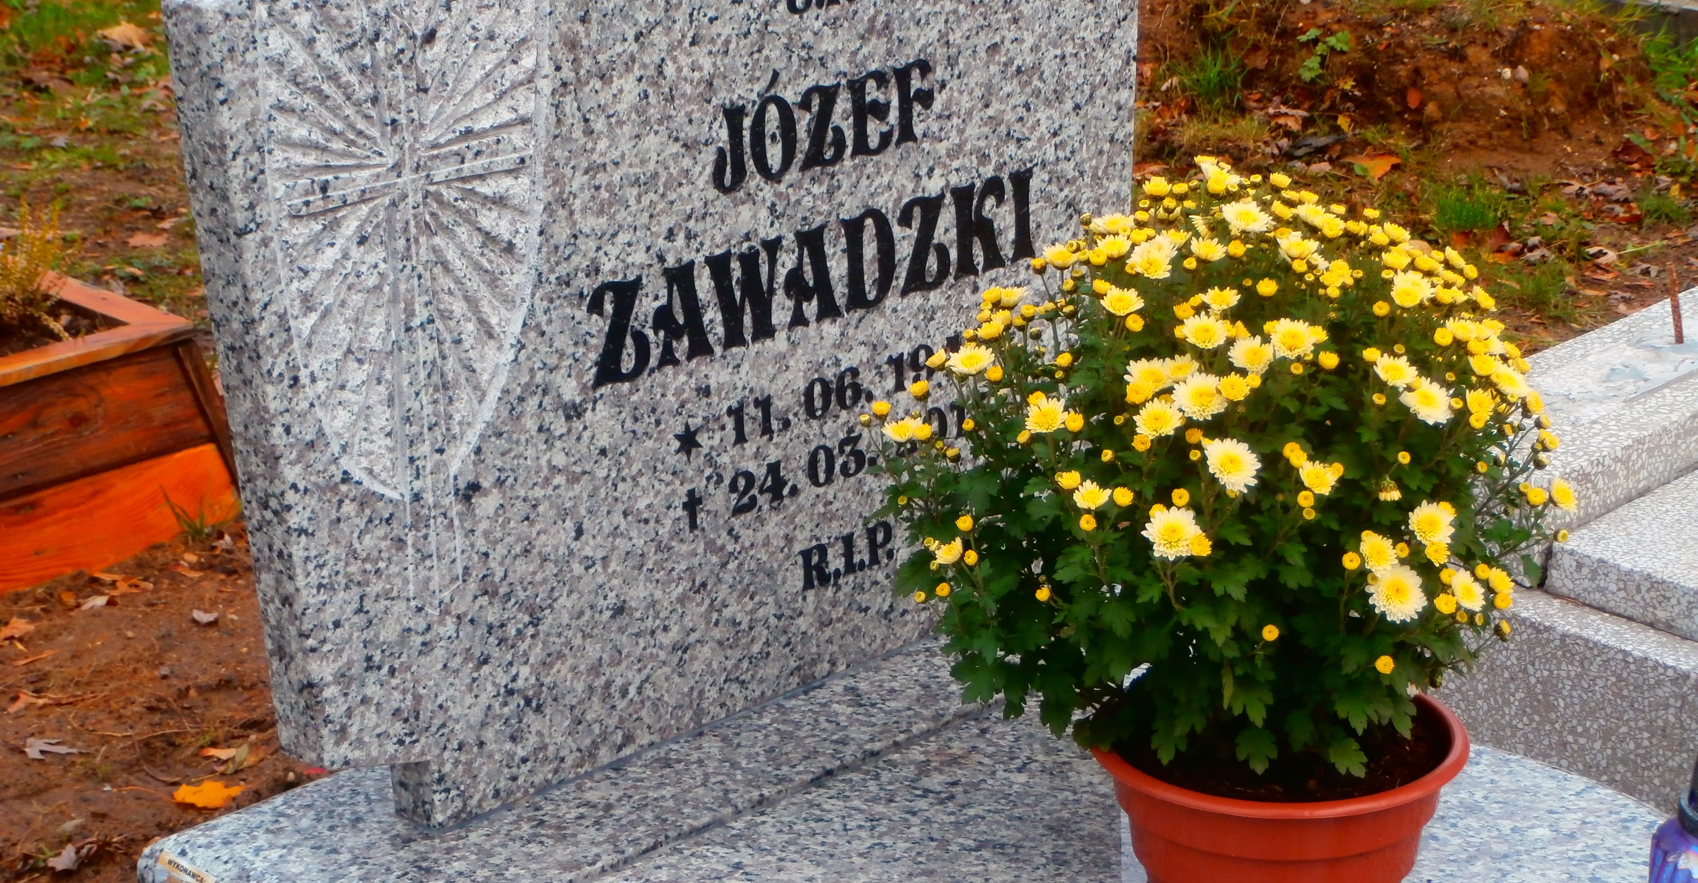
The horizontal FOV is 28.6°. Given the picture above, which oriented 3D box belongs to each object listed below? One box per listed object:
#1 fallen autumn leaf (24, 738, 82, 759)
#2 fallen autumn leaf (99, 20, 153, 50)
[{"bbox_3d":[-0.836,0.318,3.500,0.058,0.012,0.045,0,21,0],"label":"fallen autumn leaf"},{"bbox_3d":[-1.337,-0.751,6.161,0.095,0.030,0.083,-5,21,-12],"label":"fallen autumn leaf"}]

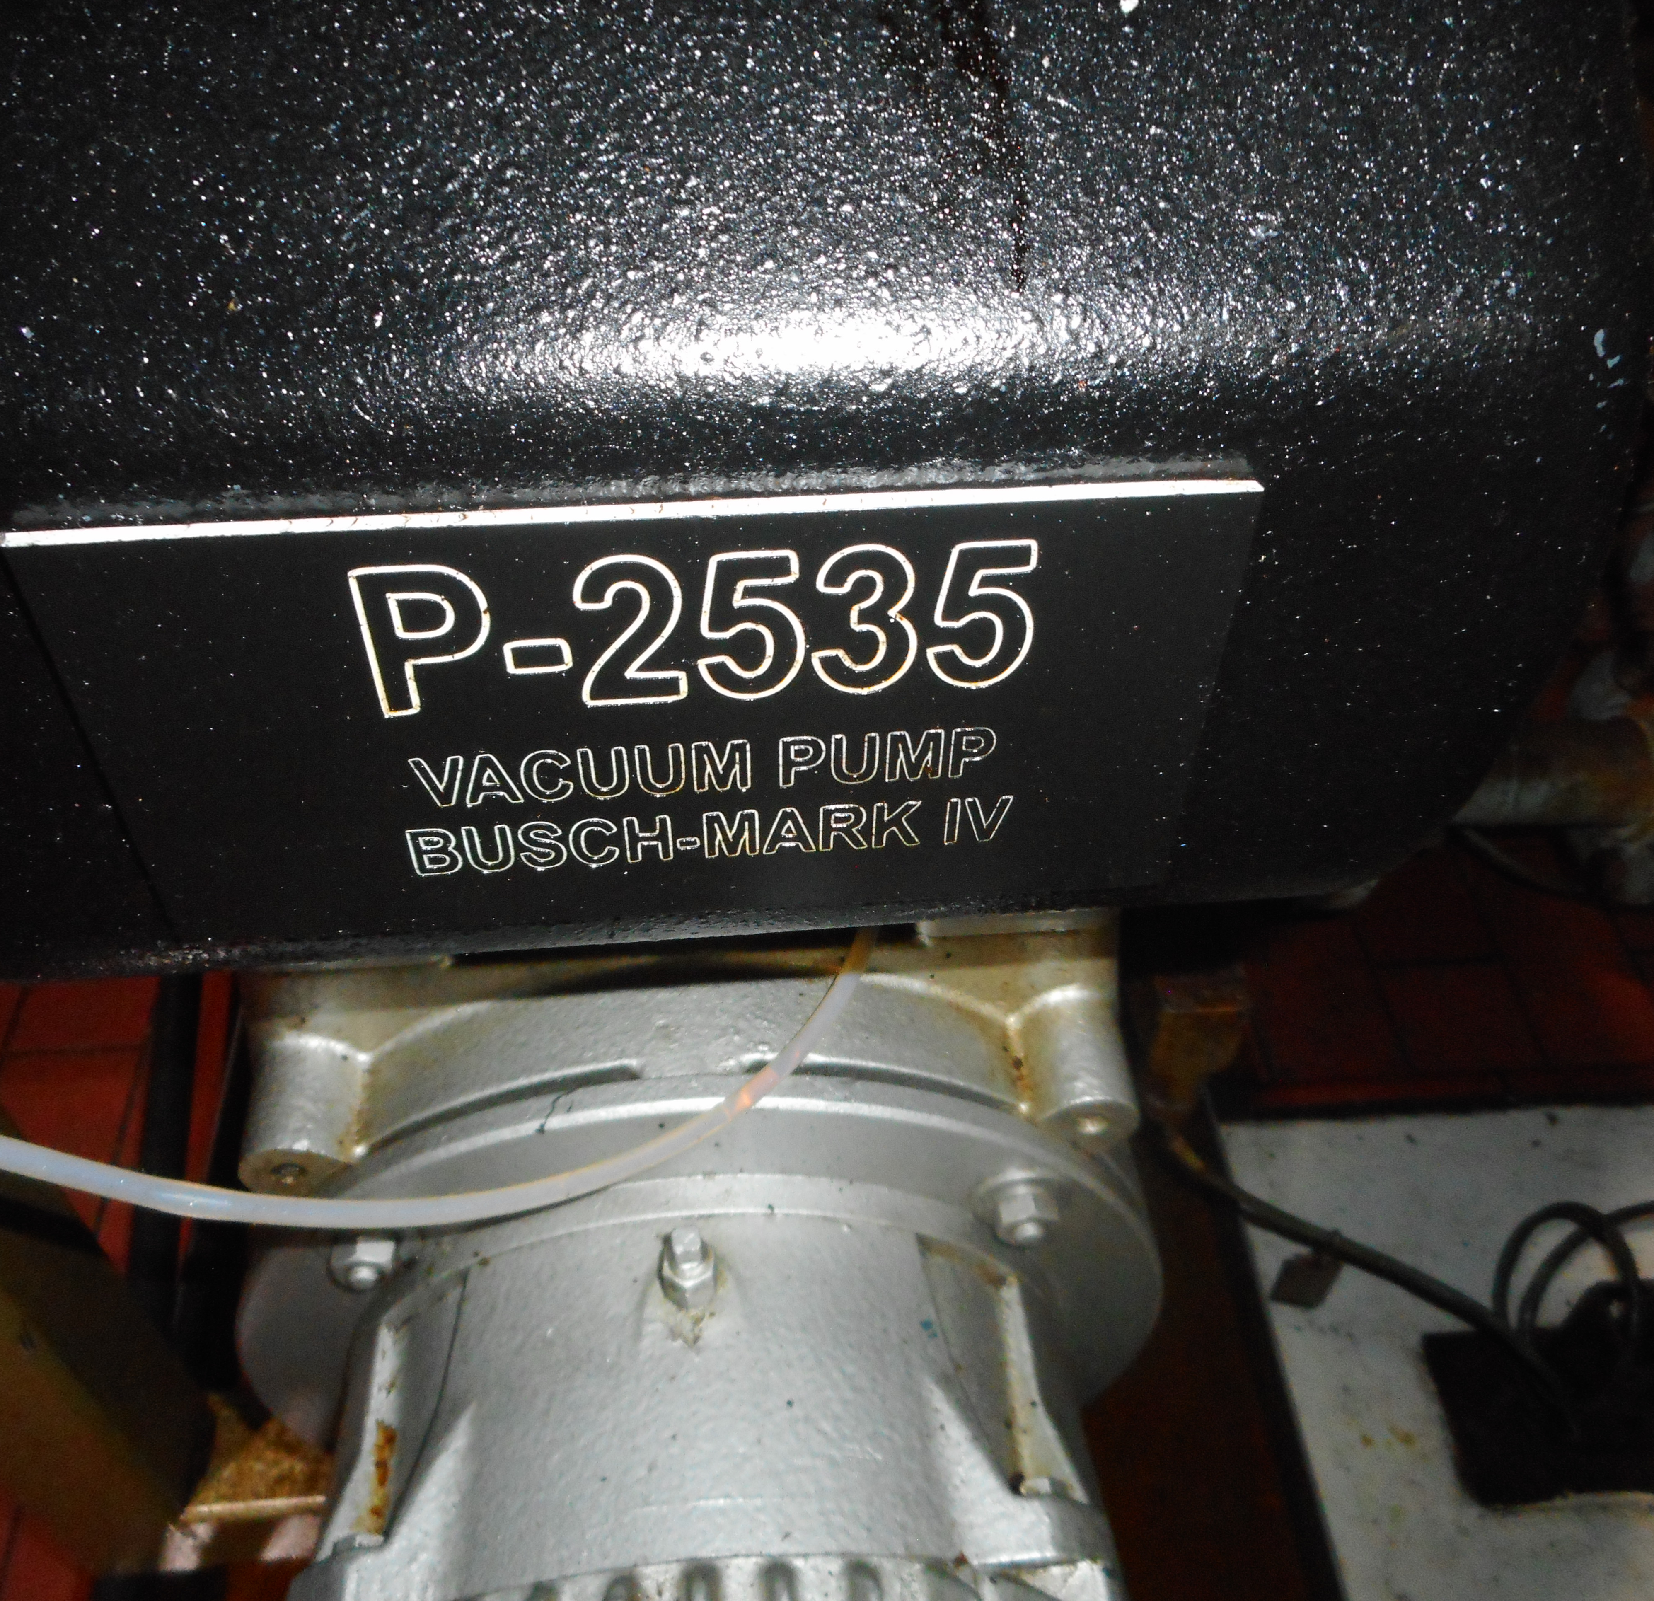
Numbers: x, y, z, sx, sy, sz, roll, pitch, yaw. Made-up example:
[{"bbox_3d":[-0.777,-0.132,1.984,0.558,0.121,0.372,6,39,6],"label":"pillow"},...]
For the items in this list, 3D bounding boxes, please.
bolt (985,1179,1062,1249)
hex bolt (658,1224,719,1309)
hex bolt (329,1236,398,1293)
[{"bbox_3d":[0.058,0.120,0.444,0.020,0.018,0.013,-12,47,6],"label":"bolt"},{"bbox_3d":[-0.036,0.120,0.397,0.015,0.024,0.016,-4,47,-3],"label":"hex bolt"},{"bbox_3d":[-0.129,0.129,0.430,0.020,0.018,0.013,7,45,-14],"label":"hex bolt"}]

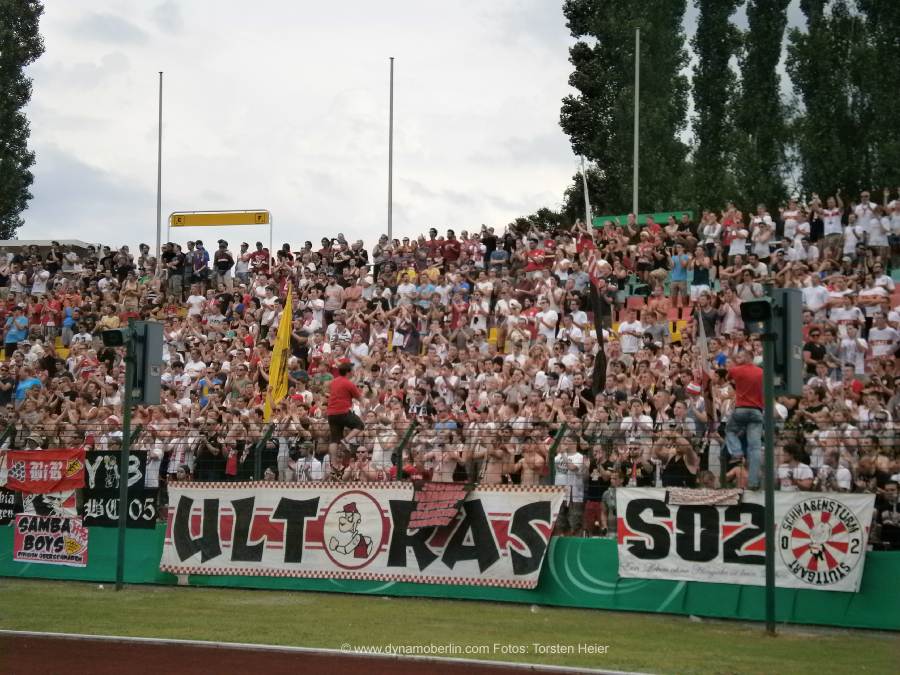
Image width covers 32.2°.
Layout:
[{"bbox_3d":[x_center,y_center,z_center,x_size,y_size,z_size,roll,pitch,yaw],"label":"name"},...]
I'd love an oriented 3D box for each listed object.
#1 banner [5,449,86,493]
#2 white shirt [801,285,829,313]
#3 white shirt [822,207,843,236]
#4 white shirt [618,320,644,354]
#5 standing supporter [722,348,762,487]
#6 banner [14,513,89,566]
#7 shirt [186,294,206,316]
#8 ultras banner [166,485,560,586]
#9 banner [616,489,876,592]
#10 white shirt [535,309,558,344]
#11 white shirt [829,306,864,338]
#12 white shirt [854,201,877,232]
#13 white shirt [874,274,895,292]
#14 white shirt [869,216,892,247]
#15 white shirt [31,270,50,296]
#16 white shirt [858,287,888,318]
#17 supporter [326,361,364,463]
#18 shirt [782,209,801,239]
[{"bbox_3d":[-6.482,2.139,25.000,1.530,0.680,0.060,-2,-7,24],"label":"banner"},{"bbox_3d":[6.683,-0.678,28.600,0.500,0.640,0.300,-1,-4,18],"label":"white shirt"},{"bbox_3d":[9.146,-2.786,37.300,0.500,0.690,0.300,-1,-5,22],"label":"white shirt"},{"bbox_3d":[3.374,0.000,29.000,0.500,0.650,0.300,0,-4,12],"label":"white shirt"},{"bbox_3d":[3.806,1.080,20.300,0.540,1.800,0.450,0,-4,10],"label":"standing supporter"},{"bbox_3d":[-6.325,3.214,24.700,1.380,0.760,0.050,-2,-9,24],"label":"banner"},{"bbox_3d":[-6.500,-0.782,40.000,0.520,0.660,0.300,0,-5,12],"label":"shirt"},{"bbox_3d":[-1.506,2.822,22.638,6.500,1.400,0.080,-2,-17,26],"label":"ultras banner"},{"bbox_3d":[3.637,2.512,19.400,3.380,1.170,0.080,-3,-11,33],"label":"banner"},{"bbox_3d":[1.998,-0.238,32.300,0.500,0.720,0.300,-3,-6,35],"label":"white shirt"},{"bbox_3d":[7.193,-0.218,28.300,0.620,0.680,0.330,-1,-5,22],"label":"white shirt"},{"bbox_3d":[9.908,-2.838,37.200,0.530,0.720,0.310,-2,-6,28],"label":"white shirt"},{"bbox_3d":[8.012,-0.883,28.700,0.500,0.650,0.300,-1,-4,21],"label":"white shirt"},{"bbox_3d":[9.086,-2.242,33.000,0.500,0.660,0.300,-1,-4,20],"label":"white shirt"},{"bbox_3d":[-11.812,-1.587,45.000,0.520,0.690,0.310,-1,-5,14],"label":"white shirt"},{"bbox_3d":[7.628,-0.648,28.100,0.520,0.620,0.320,-1,-4,20],"label":"white shirt"},{"bbox_3d":[-1.554,1.219,23.200,0.500,1.680,0.520,-3,-5,40],"label":"supporter"},{"bbox_3d":[7.509,-2.507,34.300,0.460,0.660,0.300,-1,-4,20],"label":"shirt"}]

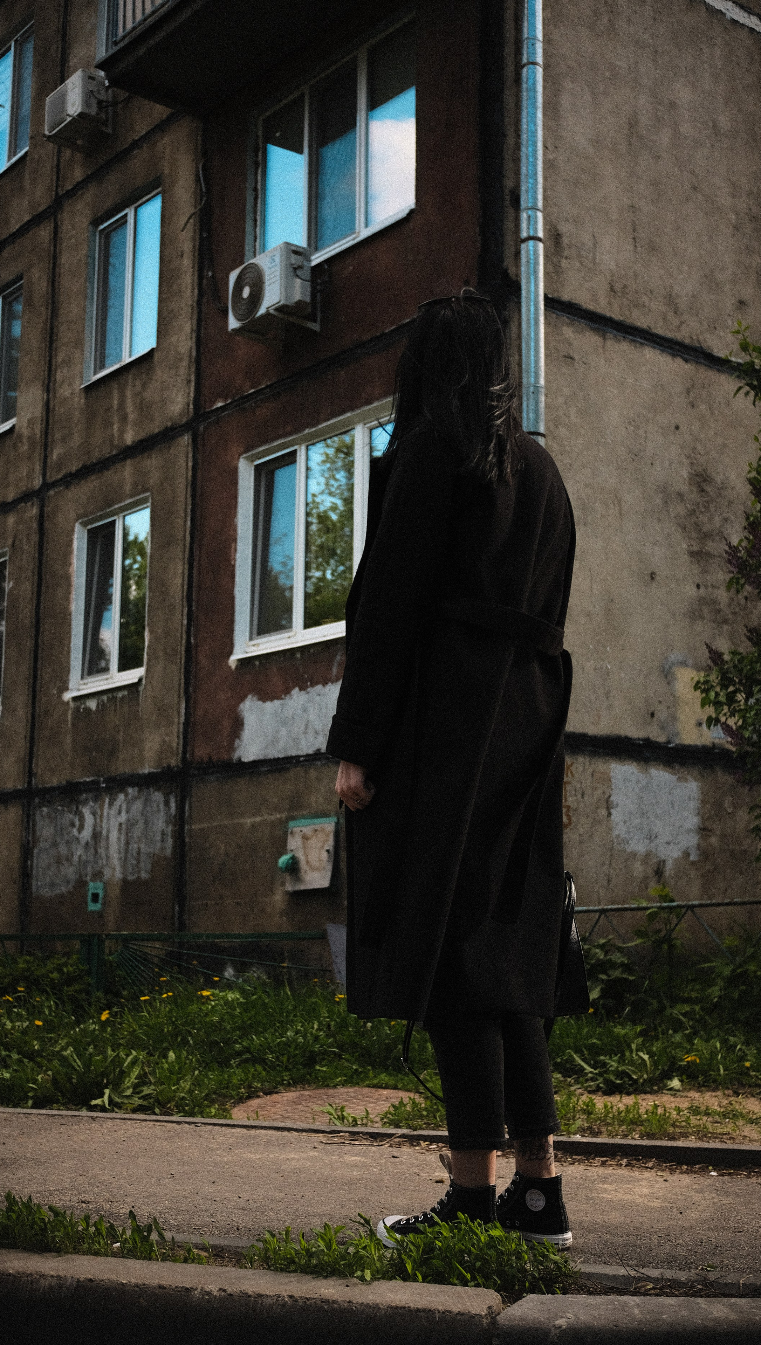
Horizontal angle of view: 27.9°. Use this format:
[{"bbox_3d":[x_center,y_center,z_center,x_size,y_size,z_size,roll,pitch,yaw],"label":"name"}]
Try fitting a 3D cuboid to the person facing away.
[{"bbox_3d":[0.135,0.137,2.730,0.430,1.700,0.500,-7,-11,39],"label":"person facing away"}]

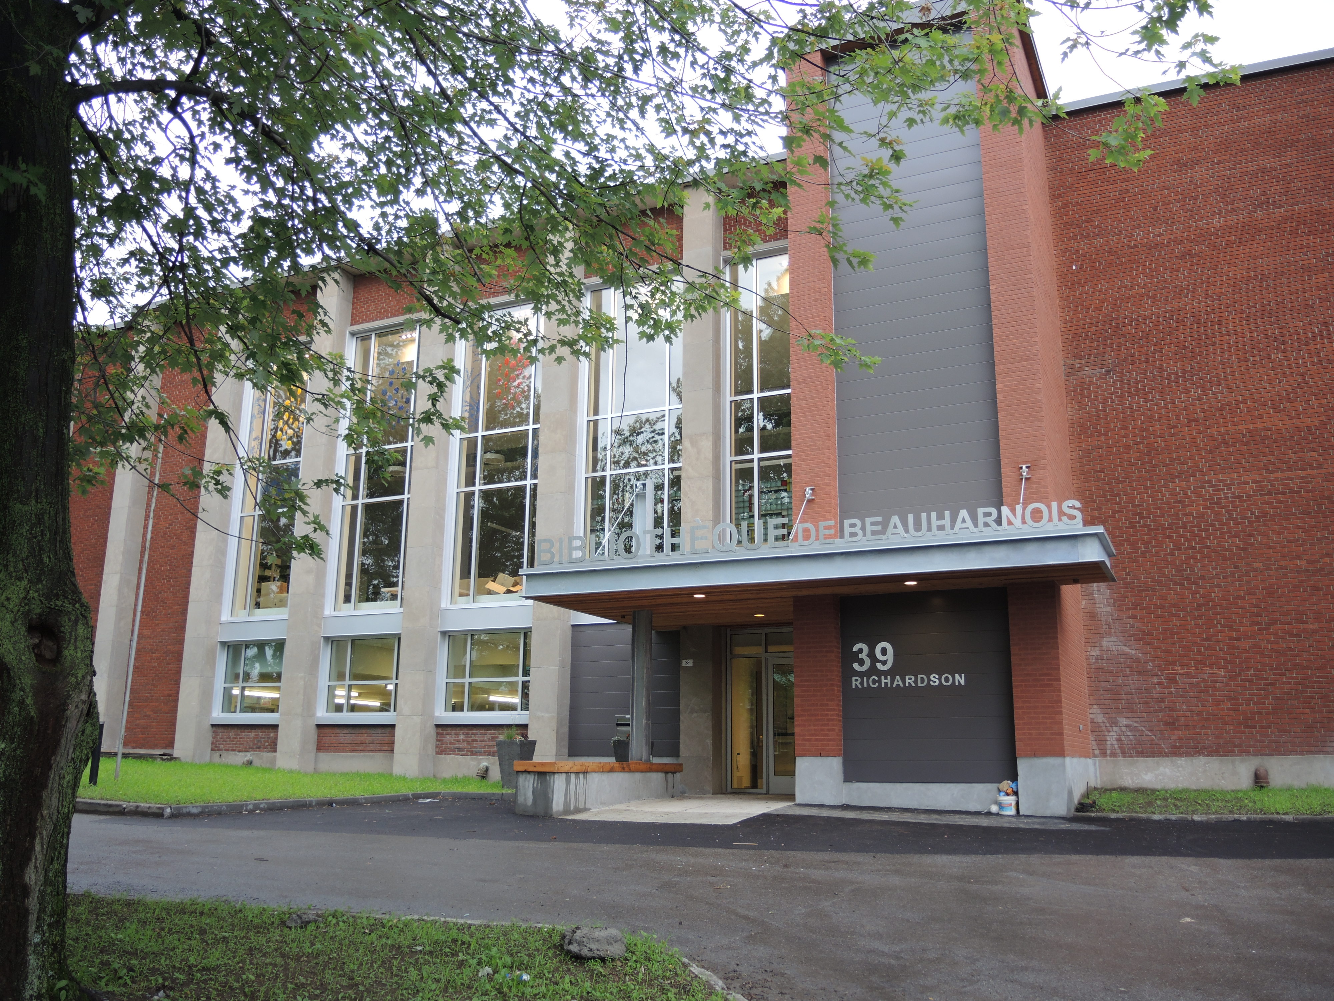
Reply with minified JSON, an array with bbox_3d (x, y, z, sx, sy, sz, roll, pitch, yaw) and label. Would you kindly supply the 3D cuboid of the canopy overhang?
[{"bbox_3d":[2.584,1.392,16.644,8.135,0.417,5.096,-6,-14,25],"label":"canopy overhang"}]

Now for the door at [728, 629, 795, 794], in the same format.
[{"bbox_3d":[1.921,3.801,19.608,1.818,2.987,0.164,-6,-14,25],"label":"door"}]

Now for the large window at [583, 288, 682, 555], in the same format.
[{"bbox_3d":[-0.618,-1.429,22.487,2.621,6.926,0.250,-6,-15,25],"label":"large window"}]

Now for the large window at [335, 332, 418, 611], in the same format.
[{"bbox_3d":[-6.592,-0.839,25.284,2.652,6.926,0.250,-6,-15,25],"label":"large window"}]

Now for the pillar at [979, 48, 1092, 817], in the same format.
[{"bbox_3d":[5.688,-1.275,16.689,0.589,11.646,3.874,-6,-14,25],"label":"pillar"}]

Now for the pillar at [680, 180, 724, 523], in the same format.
[{"bbox_3d":[0.706,-2.211,21.161,0.626,8.329,0.507,-6,-14,25],"label":"pillar"}]

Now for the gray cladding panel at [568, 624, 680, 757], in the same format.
[{"bbox_3d":[-0.777,3.687,21.106,2.636,2.582,0.100,-6,-15,25],"label":"gray cladding panel"}]

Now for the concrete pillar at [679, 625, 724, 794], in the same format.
[{"bbox_3d":[0.639,3.829,19.760,0.626,2.999,0.492,-6,-14,25],"label":"concrete pillar"}]

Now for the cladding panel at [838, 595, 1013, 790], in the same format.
[{"bbox_3d":[3.595,2.568,14.948,2.399,2.628,0.119,-6,-14,25],"label":"cladding panel"}]

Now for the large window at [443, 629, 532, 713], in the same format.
[{"bbox_3d":[-3.618,3.554,22.434,2.533,1.782,0.179,-6,-14,25],"label":"large window"}]

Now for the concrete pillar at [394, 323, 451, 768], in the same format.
[{"bbox_3d":[-5.195,0.176,23.520,0.603,11.324,0.507,-6,-14,25],"label":"concrete pillar"}]

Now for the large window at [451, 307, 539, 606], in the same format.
[{"bbox_3d":[-3.535,-1.102,23.493,2.608,6.727,0.179,-6,-14,25],"label":"large window"}]

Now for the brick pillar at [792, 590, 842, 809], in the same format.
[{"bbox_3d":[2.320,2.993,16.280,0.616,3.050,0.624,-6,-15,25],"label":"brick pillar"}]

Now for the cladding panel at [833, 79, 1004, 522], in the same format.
[{"bbox_3d":[3.842,-3.424,17.153,2.535,8.346,0.100,-6,-15,25],"label":"cladding panel"}]

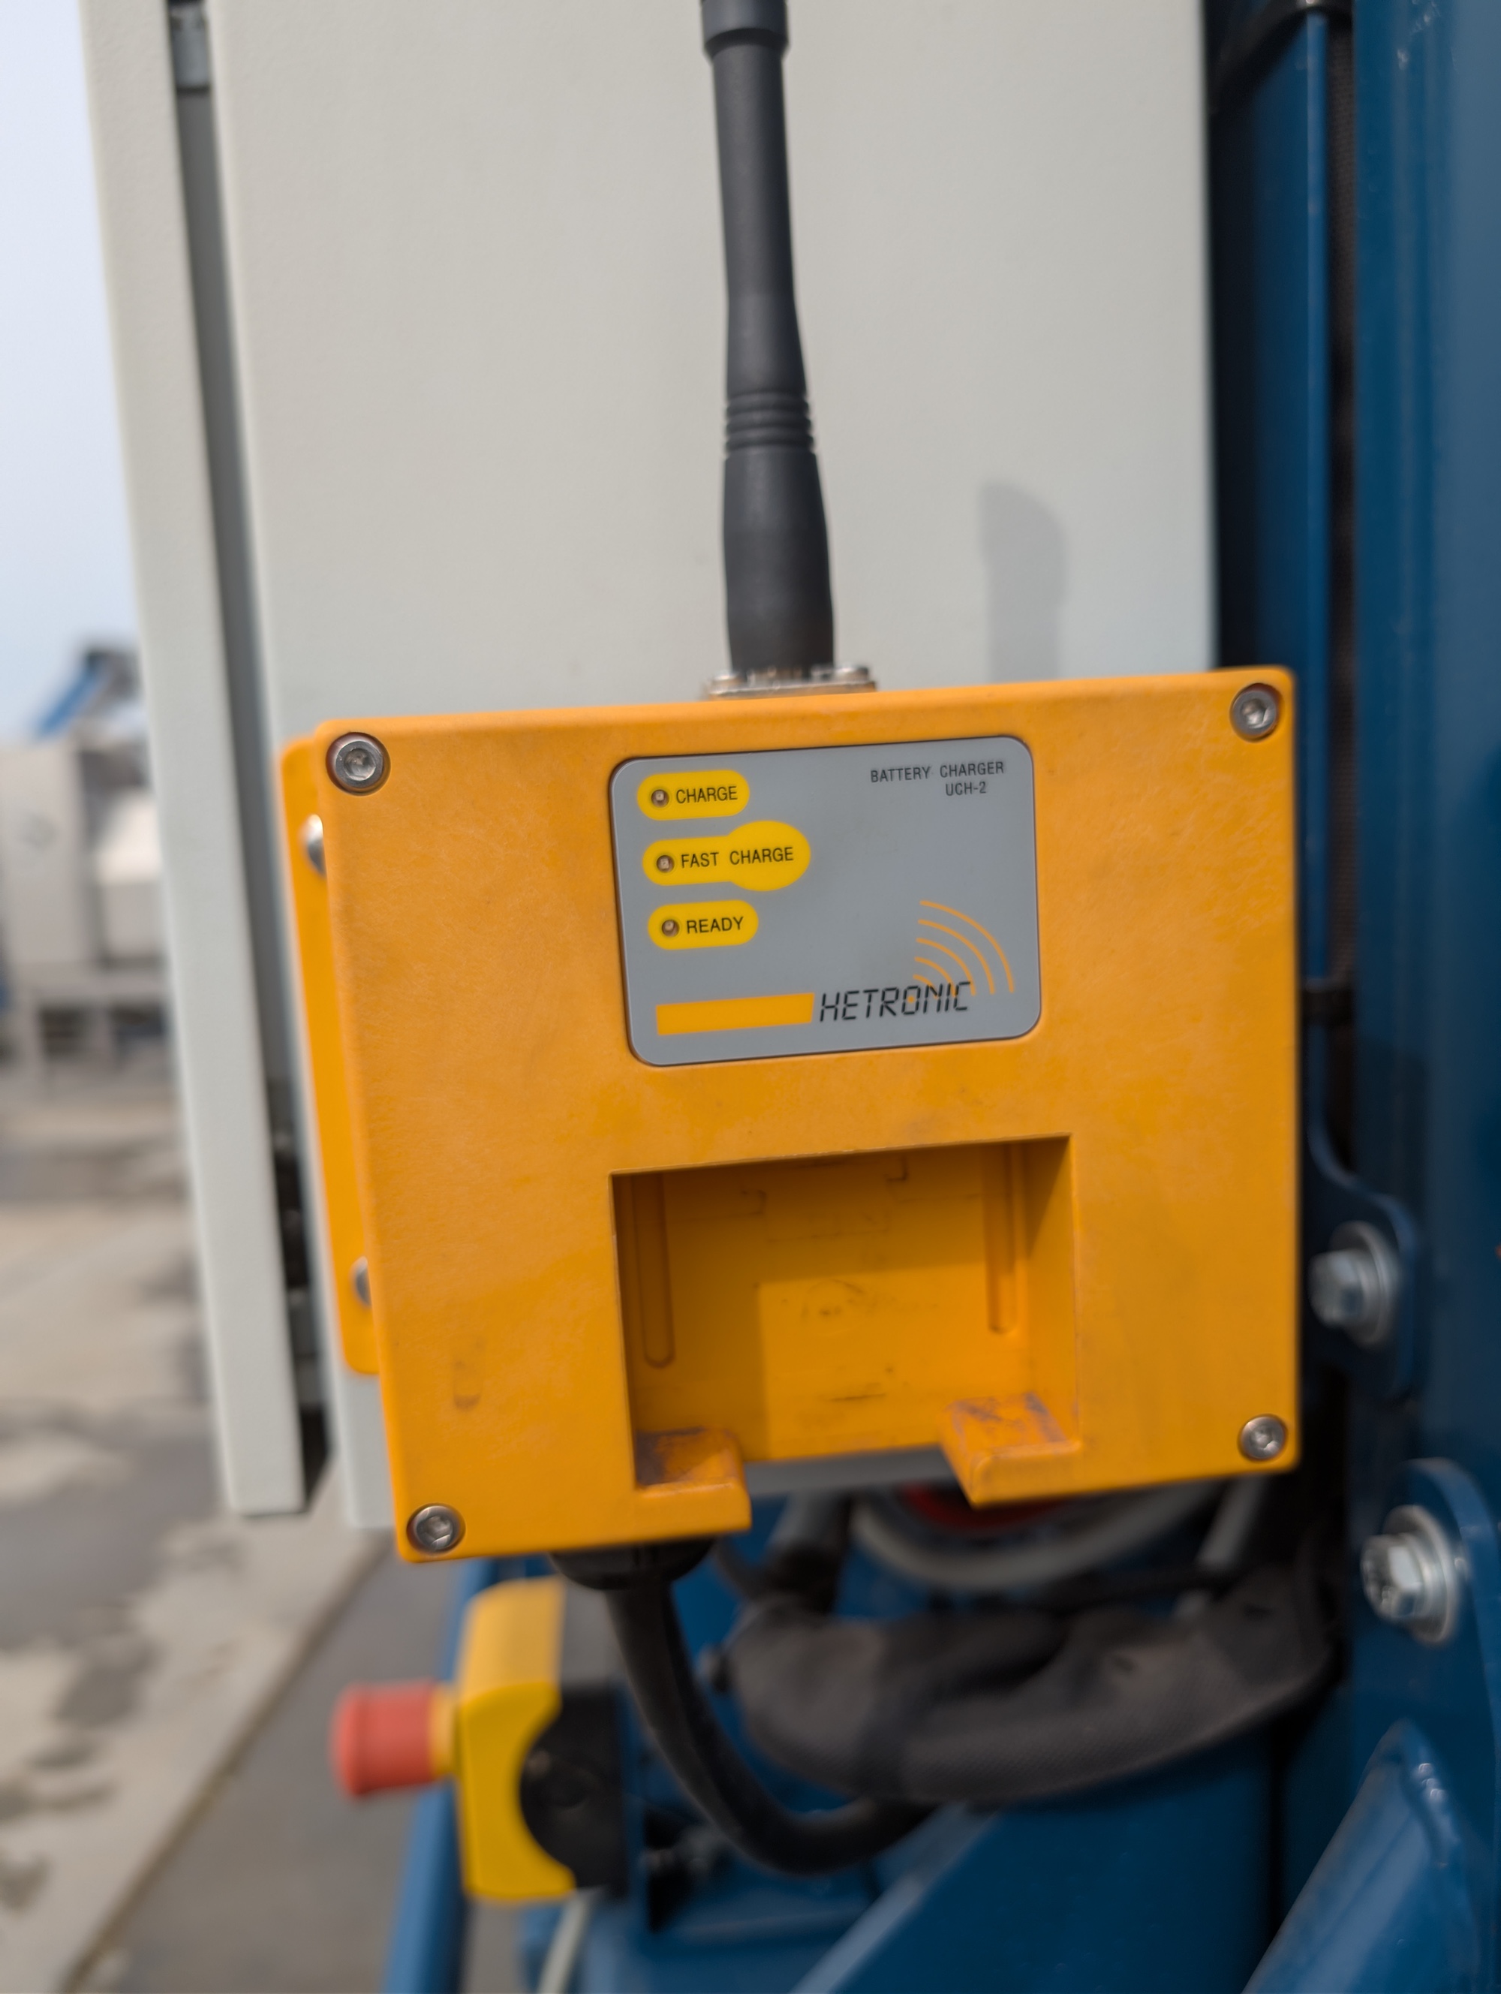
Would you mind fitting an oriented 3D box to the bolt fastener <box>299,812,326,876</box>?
[{"bbox_3d":[-0.088,-0.032,0.288,0.013,0.013,0.005,-4,8,-5],"label":"bolt fastener"}]

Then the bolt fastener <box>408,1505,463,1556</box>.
[{"bbox_3d":[-0.052,0.087,0.231,0.009,0.009,0.005,-4,8,-5],"label":"bolt fastener"}]

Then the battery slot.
[{"bbox_3d":[0.016,0.051,0.242,0.076,0.055,0.022,-4,8,-5],"label":"battery slot"}]

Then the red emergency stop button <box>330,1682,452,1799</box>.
[{"bbox_3d":[-0.126,0.260,0.485,0.040,0.040,0.040,-4,8,-5],"label":"red emergency stop button"}]

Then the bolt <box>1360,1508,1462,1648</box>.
[{"bbox_3d":[0.153,0.135,0.322,0.012,0.030,0.030,-4,8,-5],"label":"bolt"}]

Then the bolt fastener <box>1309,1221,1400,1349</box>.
[{"bbox_3d":[0.148,0.072,0.342,0.012,0.030,0.030,-4,8,-5],"label":"bolt fastener"}]

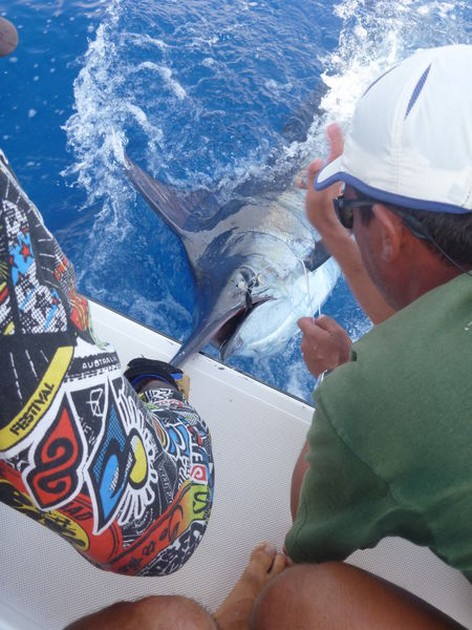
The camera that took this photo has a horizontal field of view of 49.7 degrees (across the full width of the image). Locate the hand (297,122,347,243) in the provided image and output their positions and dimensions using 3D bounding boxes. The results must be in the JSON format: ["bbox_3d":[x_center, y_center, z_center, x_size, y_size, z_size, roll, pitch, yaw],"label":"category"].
[{"bbox_3d":[0.145,-0.225,0.860,0.075,0.085,0.185,2,87,20],"label":"hand"}]

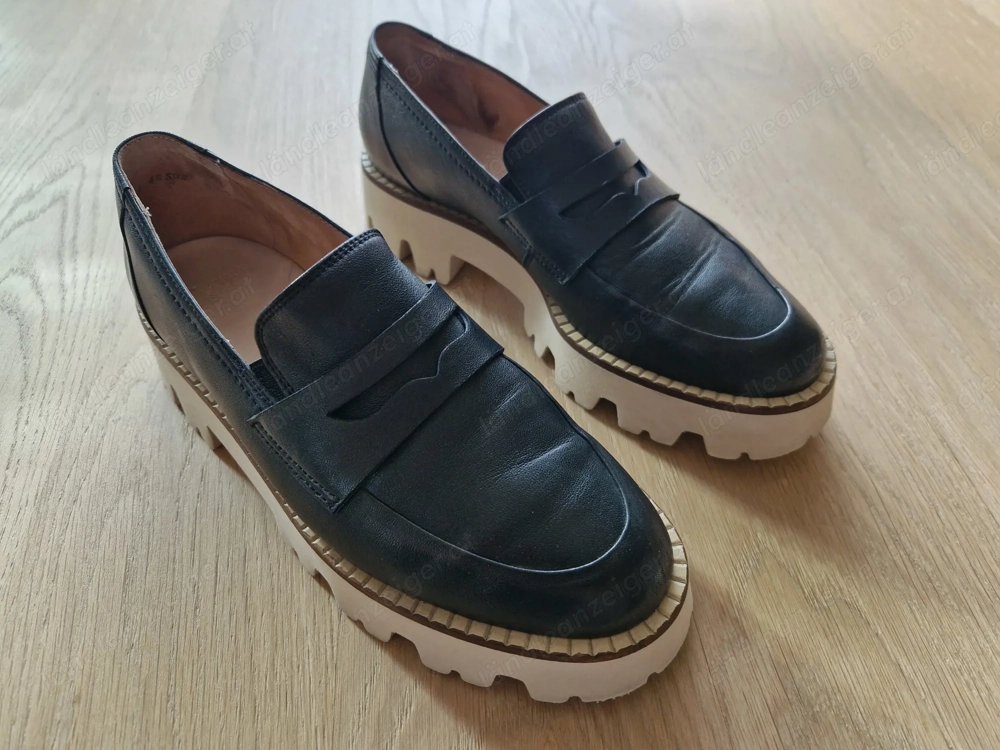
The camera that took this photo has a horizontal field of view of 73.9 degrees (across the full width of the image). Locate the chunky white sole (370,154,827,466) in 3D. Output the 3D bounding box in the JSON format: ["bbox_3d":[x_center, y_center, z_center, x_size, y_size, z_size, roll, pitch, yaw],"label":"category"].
[{"bbox_3d":[0.034,-0.061,0.343,0.285,0.048,0.111,33,58,26],"label":"chunky white sole"}]

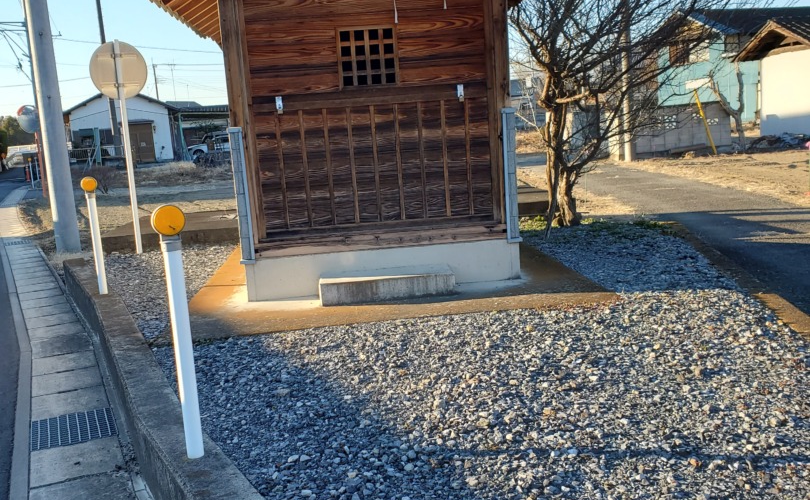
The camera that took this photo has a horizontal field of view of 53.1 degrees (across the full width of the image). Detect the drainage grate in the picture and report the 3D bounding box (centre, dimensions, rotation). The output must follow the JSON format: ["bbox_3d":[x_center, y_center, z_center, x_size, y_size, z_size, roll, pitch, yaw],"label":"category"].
[{"bbox_3d":[-1.841,1.018,4.531,0.435,0.045,0.485,-7,10,-21],"label":"drainage grate"}]

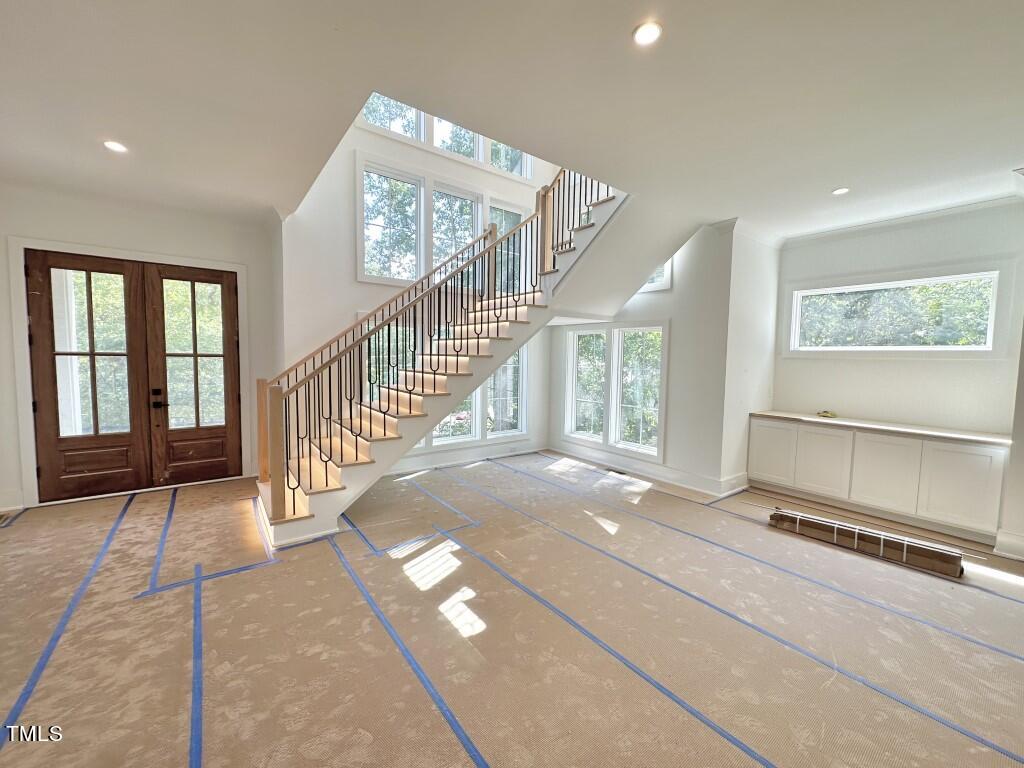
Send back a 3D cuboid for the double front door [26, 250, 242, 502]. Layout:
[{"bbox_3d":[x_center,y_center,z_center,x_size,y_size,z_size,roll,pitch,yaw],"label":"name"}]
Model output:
[{"bbox_3d":[-3.968,-0.077,4.516,1.671,2.444,0.080,-2,5,-38],"label":"double front door"}]

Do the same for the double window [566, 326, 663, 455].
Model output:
[{"bbox_3d":[1.409,0.046,5.961,0.100,1.643,1.642,-2,5,-38],"label":"double window"}]

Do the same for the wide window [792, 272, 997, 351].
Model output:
[{"bbox_3d":[4.057,-0.736,4.563,0.100,0.733,1.665,-2,5,-38],"label":"wide window"}]

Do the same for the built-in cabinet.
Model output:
[{"bbox_3d":[3.727,0.862,4.414,0.650,0.902,2.017,-2,5,-38],"label":"built-in cabinet"}]

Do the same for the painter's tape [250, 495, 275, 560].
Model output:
[{"bbox_3d":[-2.245,1.243,3.685,0.052,0.009,1.617,-2,5,-38],"label":"painter's tape"}]

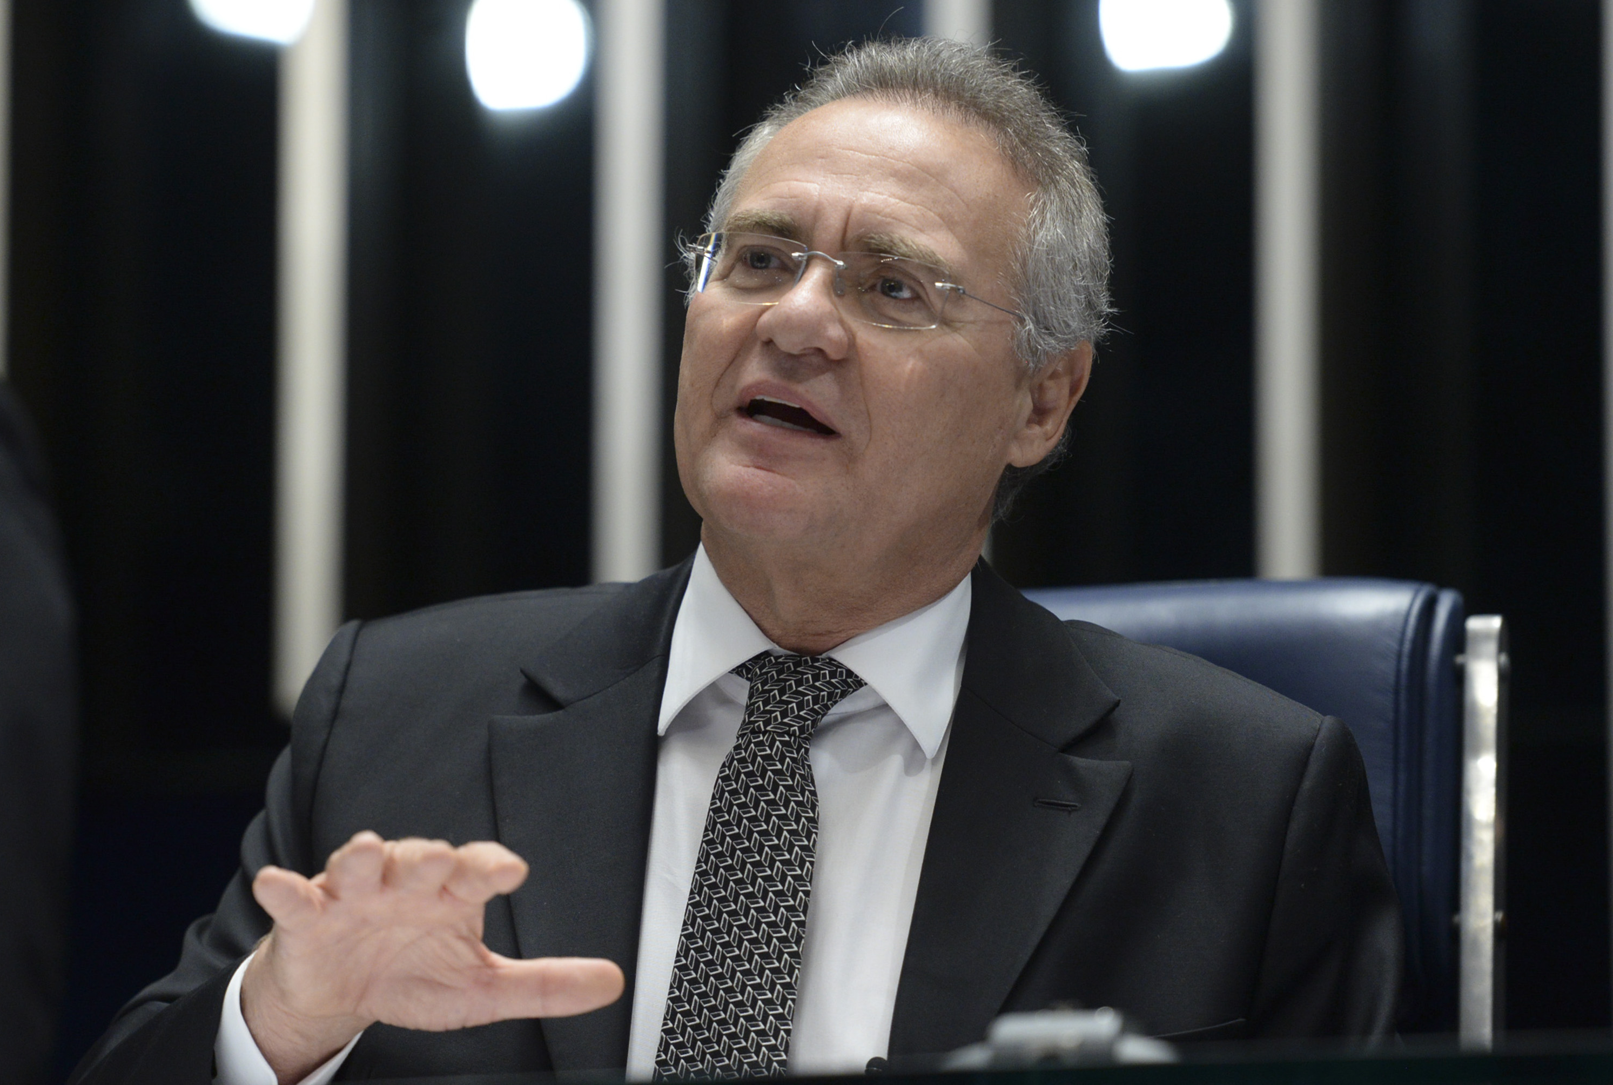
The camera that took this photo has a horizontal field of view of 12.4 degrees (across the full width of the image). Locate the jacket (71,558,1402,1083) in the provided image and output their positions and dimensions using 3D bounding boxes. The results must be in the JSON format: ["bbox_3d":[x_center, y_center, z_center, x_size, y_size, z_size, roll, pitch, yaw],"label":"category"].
[{"bbox_3d":[-0.045,0.325,3.330,0.630,0.600,0.420,3,-5,12],"label":"jacket"}]

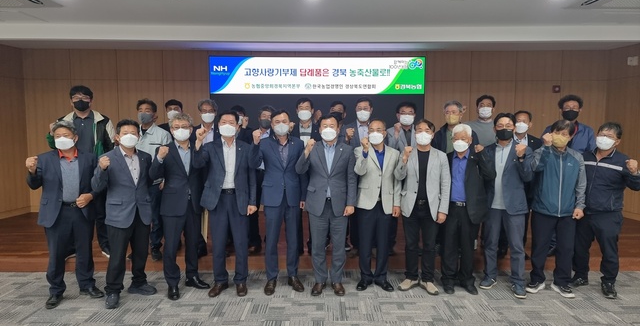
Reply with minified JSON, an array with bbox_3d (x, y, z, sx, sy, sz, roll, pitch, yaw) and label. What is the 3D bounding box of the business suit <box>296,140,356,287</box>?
[{"bbox_3d":[0.063,0.491,4.305,0.560,1.435,0.350,0,5,1],"label":"business suit"}]

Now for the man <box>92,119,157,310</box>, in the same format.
[{"bbox_3d":[-1.801,0.443,4.088,0.550,1.680,0.440,-2,5,-20],"label":"man"}]

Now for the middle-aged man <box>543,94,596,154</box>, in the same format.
[{"bbox_3d":[2.770,0.142,4.927,0.566,1.788,0.400,1,5,18],"label":"middle-aged man"}]

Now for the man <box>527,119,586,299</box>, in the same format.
[{"bbox_3d":[2.280,0.424,4.277,0.559,1.659,0.420,1,5,17],"label":"man"}]

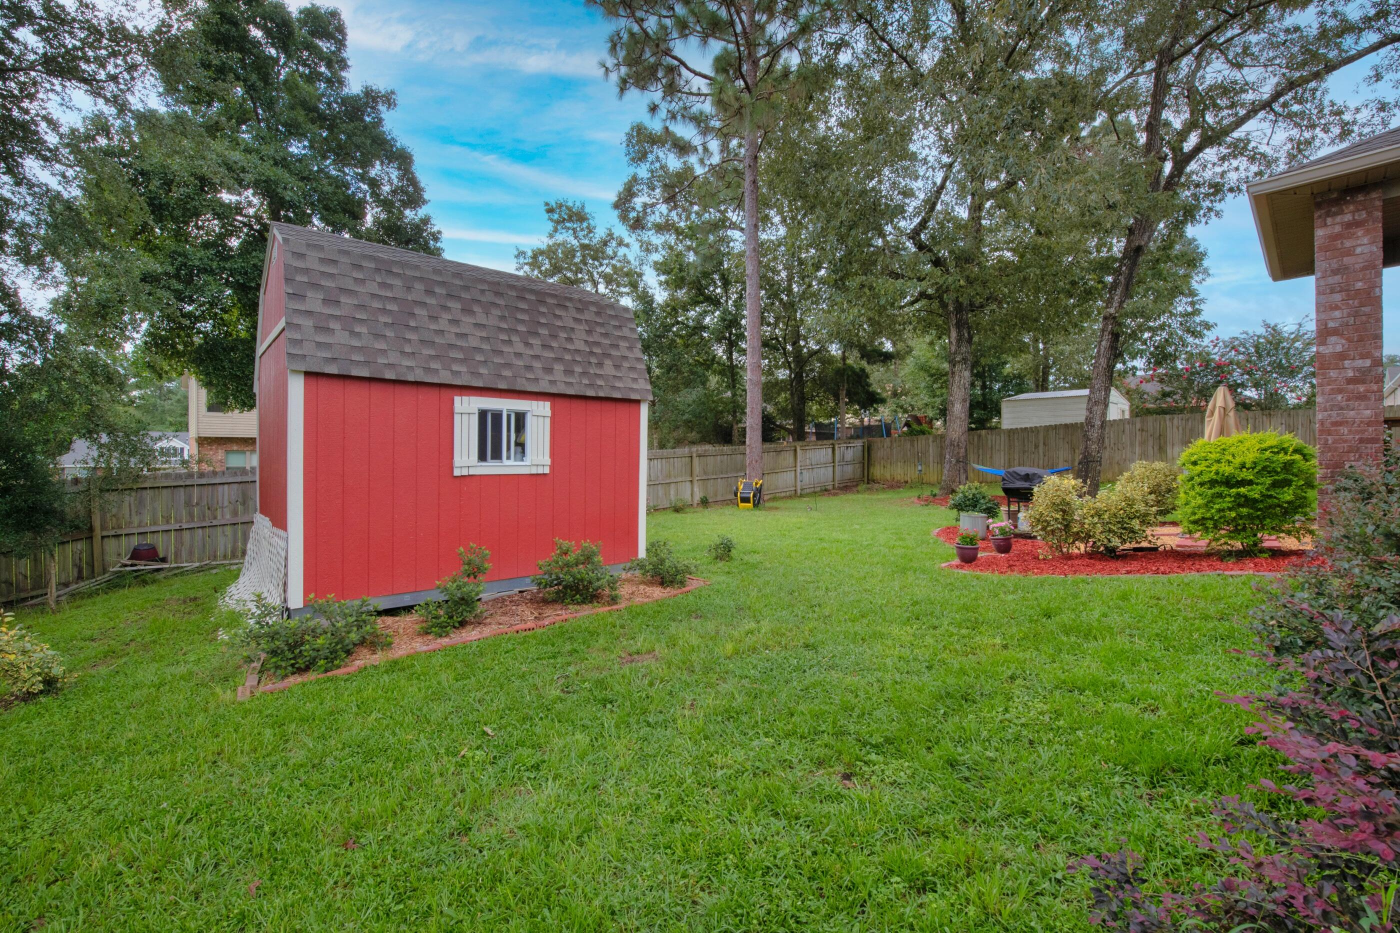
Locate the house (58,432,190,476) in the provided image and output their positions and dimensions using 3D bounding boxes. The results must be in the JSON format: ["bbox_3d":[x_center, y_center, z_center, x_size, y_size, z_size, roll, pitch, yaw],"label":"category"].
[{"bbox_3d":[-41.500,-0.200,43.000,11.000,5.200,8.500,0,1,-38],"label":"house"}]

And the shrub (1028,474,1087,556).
[{"bbox_3d":[4.130,0.560,6.300,0.620,0.920,0.600,1,1,37],"label":"shrub"}]

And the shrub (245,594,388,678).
[{"bbox_3d":[-2.900,1.250,4.150,0.880,0.530,0.740,0,1,-43],"label":"shrub"}]

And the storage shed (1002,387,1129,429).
[{"bbox_3d":[13.750,-1.230,20.350,4.400,3.150,2.900,0,0,-38],"label":"storage shed"}]

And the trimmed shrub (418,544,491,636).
[{"bbox_3d":[-2.200,1.080,4.870,0.600,0.790,0.600,0,0,-24],"label":"trimmed shrub"}]

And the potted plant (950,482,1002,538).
[{"bbox_3d":[4.150,0.645,8.200,0.700,0.800,0.680,0,0,27],"label":"potted plant"}]

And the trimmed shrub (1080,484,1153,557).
[{"bbox_3d":[4.800,0.610,6.300,0.750,0.810,0.700,1,1,37],"label":"trimmed shrub"}]

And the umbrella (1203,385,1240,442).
[{"bbox_3d":[7.850,-0.170,8.200,0.550,2.150,0.550,1,1,38],"label":"umbrella"}]

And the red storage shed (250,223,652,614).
[{"bbox_3d":[-2.960,-0.580,6.761,3.800,3.740,2.790,0,1,-43],"label":"red storage shed"}]

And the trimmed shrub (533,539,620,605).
[{"bbox_3d":[-1.300,1.085,5.750,0.880,0.650,0.820,0,0,-13],"label":"trimmed shrub"}]

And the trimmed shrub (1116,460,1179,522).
[{"bbox_3d":[7.020,0.370,8.550,0.950,0.950,0.950,0,0,39],"label":"trimmed shrub"}]

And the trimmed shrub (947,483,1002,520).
[{"bbox_3d":[4.150,0.520,8.200,0.700,0.550,0.680,0,0,27],"label":"trimmed shrub"}]

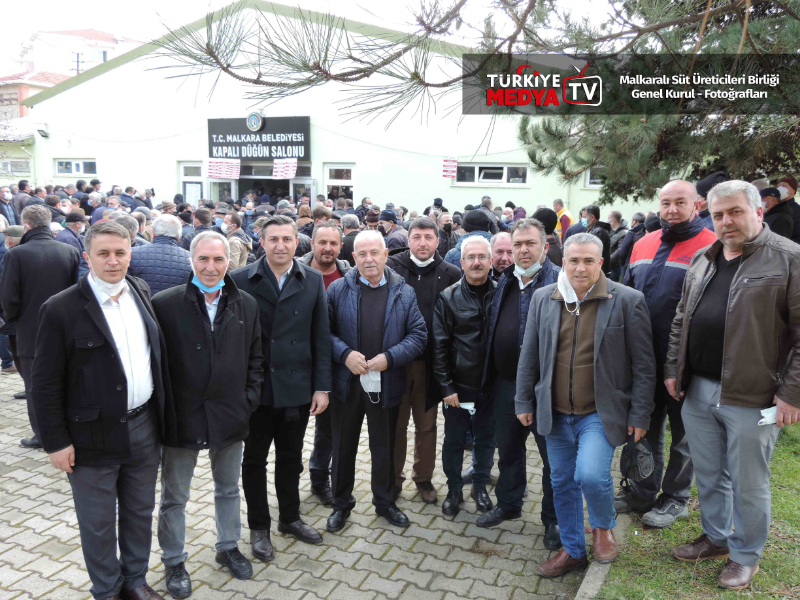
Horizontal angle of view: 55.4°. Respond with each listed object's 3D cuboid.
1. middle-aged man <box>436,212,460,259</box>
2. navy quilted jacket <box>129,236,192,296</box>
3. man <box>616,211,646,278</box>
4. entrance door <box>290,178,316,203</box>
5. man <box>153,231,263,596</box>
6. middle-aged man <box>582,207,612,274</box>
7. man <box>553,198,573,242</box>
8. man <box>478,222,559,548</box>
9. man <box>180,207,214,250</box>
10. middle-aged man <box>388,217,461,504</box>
[{"bbox_3d":[0.526,-0.156,8.943,0.520,1.720,0.320,-3,10,-20],"label":"middle-aged man"},{"bbox_3d":[-1.566,-0.043,5.070,0.580,0.760,0.350,2,10,3],"label":"navy quilted jacket"},{"bbox_3d":[3.184,-0.340,10.443,0.330,1.720,0.520,9,13,40],"label":"man"},{"bbox_3d":[-2.493,-2.051,19.674,0.880,2.100,0.080,6,11,29],"label":"entrance door"},{"bbox_3d":[-0.937,0.542,3.711,0.530,1.735,0.370,-1,10,-9],"label":"man"},{"bbox_3d":[1.939,-0.059,7.487,0.360,1.740,0.520,3,10,11],"label":"middle-aged man"},{"bbox_3d":[2.982,-1.001,14.144,0.320,1.730,0.500,6,11,30],"label":"man"},{"bbox_3d":[0.683,0.443,4.149,0.560,1.755,0.420,6,10,23],"label":"man"},{"bbox_3d":[-2.030,-0.102,7.801,0.530,1.680,0.330,-2,10,-17],"label":"man"},{"bbox_3d":[0.141,0.370,4.780,0.560,1.745,0.340,1,10,3],"label":"middle-aged man"}]

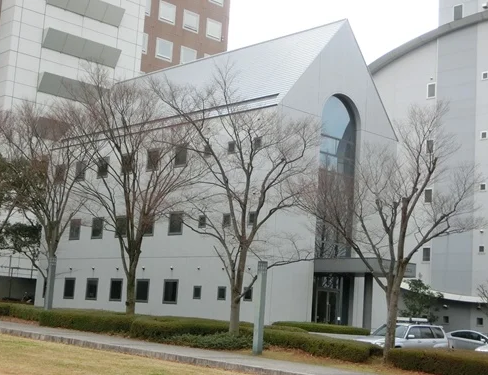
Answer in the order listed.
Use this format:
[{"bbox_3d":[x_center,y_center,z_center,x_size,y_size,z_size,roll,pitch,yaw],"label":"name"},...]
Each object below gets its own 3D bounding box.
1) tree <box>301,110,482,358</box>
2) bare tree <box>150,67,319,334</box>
[{"bbox_3d":[4.977,1.412,28.128,6.226,8.898,6.040,2,-9,10],"label":"tree"},{"bbox_3d":[-0.475,0.553,33.744,6.943,11.495,6.734,4,-9,0],"label":"bare tree"}]

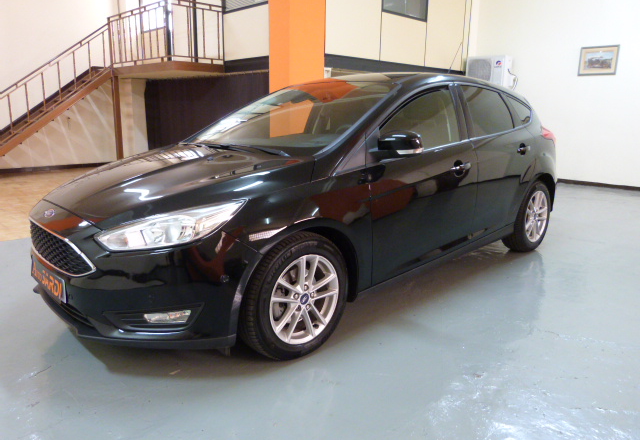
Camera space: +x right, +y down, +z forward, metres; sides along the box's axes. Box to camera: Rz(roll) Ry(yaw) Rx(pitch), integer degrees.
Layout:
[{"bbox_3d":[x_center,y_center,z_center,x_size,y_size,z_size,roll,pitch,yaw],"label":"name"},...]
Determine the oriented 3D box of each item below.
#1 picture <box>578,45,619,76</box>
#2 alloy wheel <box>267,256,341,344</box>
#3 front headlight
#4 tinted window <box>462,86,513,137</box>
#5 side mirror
[{"bbox_3d":[4.667,-2.661,7.741,0.570,0.462,0.030,12,17,41],"label":"picture"},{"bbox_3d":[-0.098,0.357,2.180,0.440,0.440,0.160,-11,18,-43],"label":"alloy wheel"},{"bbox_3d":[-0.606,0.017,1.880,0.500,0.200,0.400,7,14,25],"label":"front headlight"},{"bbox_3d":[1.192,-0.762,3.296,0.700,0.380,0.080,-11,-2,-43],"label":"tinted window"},{"bbox_3d":[0.402,-0.386,2.329,0.155,0.135,0.215,-11,18,-43],"label":"side mirror"}]

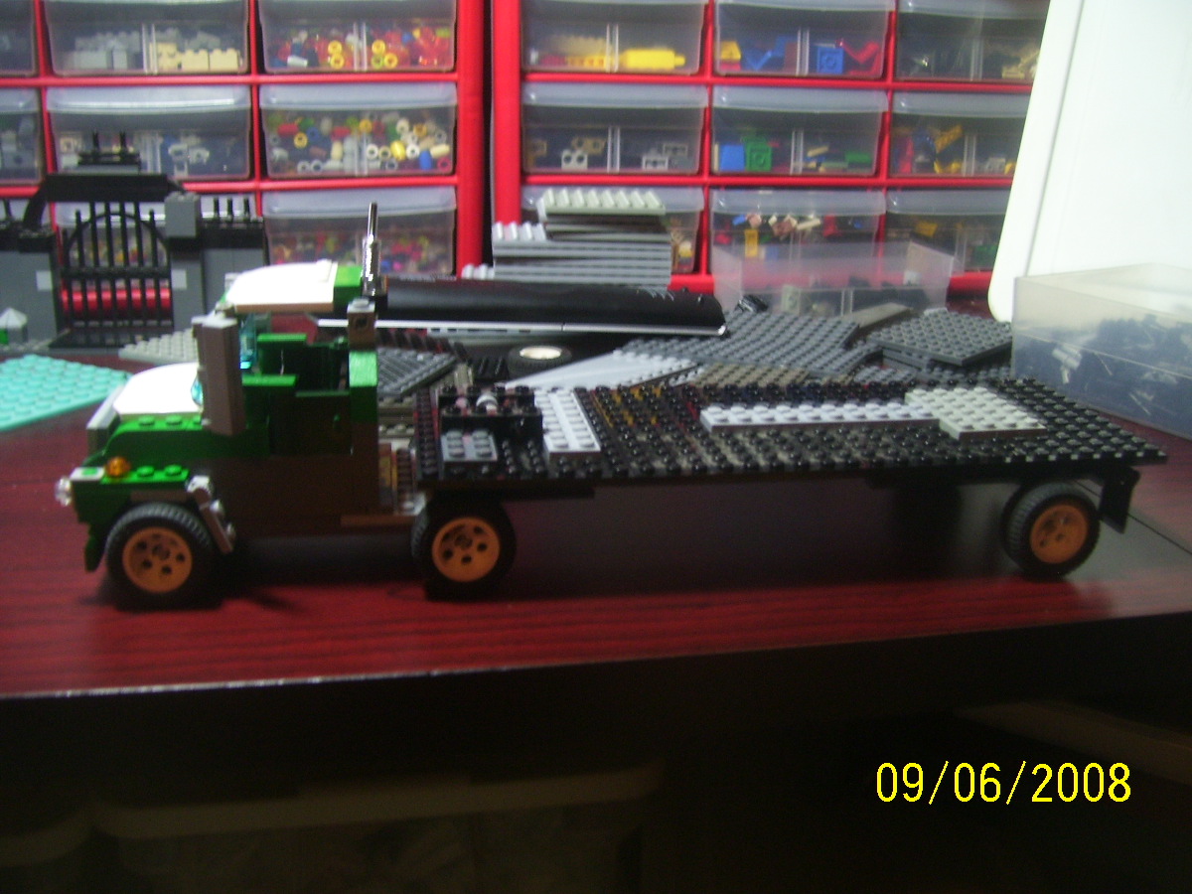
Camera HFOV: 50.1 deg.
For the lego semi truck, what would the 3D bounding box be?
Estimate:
[{"bbox_3d":[0.008,-0.021,0.419,0.345,0.111,0.097,-1,18,-8],"label":"lego semi truck"}]

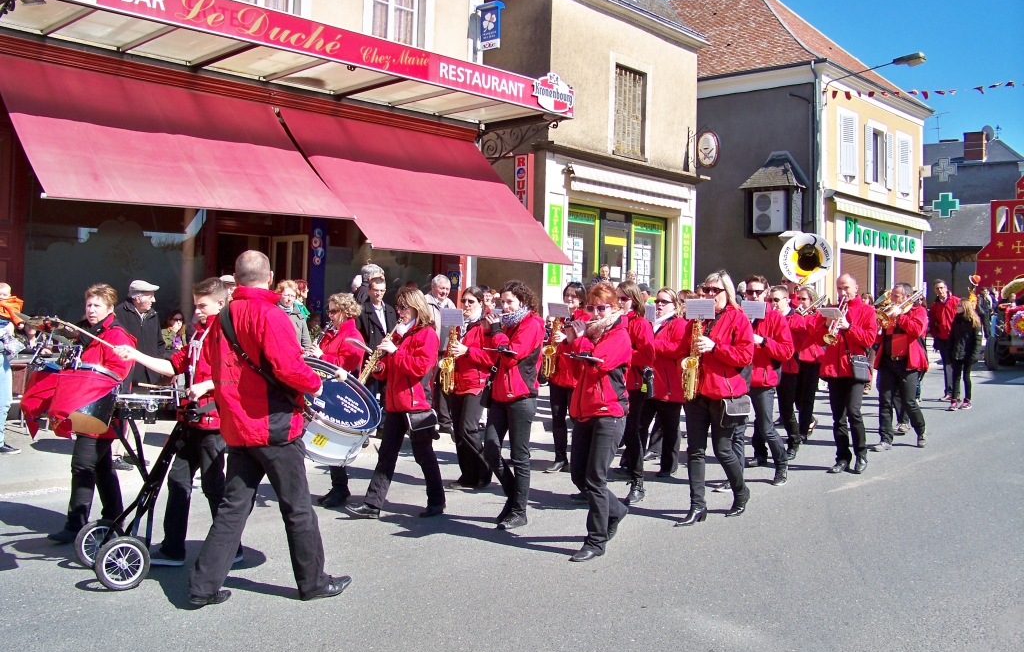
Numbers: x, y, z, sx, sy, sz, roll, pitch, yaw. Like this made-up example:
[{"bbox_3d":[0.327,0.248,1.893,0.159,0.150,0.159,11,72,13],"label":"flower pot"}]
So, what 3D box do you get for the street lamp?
[{"bbox_3d":[8.960,-6.190,24.130,0.300,0.800,2.550,1,0,-45],"label":"street lamp"}]

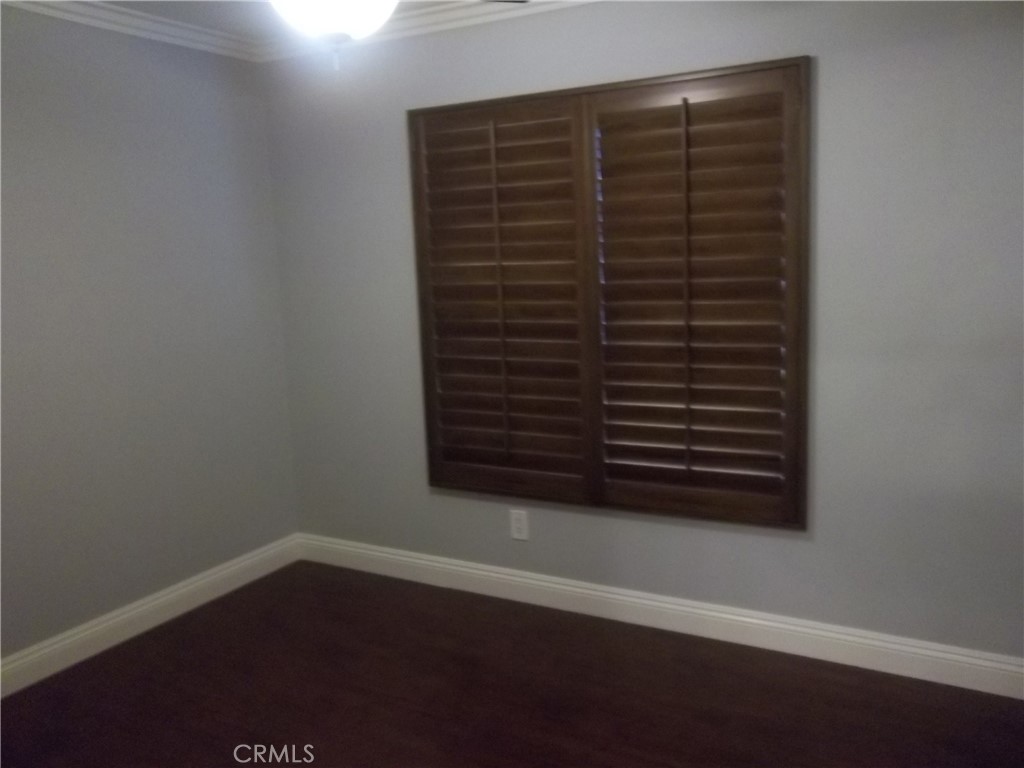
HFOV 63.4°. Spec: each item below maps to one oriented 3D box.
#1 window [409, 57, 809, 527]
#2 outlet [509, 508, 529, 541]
[{"bbox_3d":[0.304,-0.302,3.125,1.562,1.568,0.050,3,10,29],"label":"window"},{"bbox_3d":[0.030,0.588,3.433,0.073,0.118,0.010,3,10,29],"label":"outlet"}]

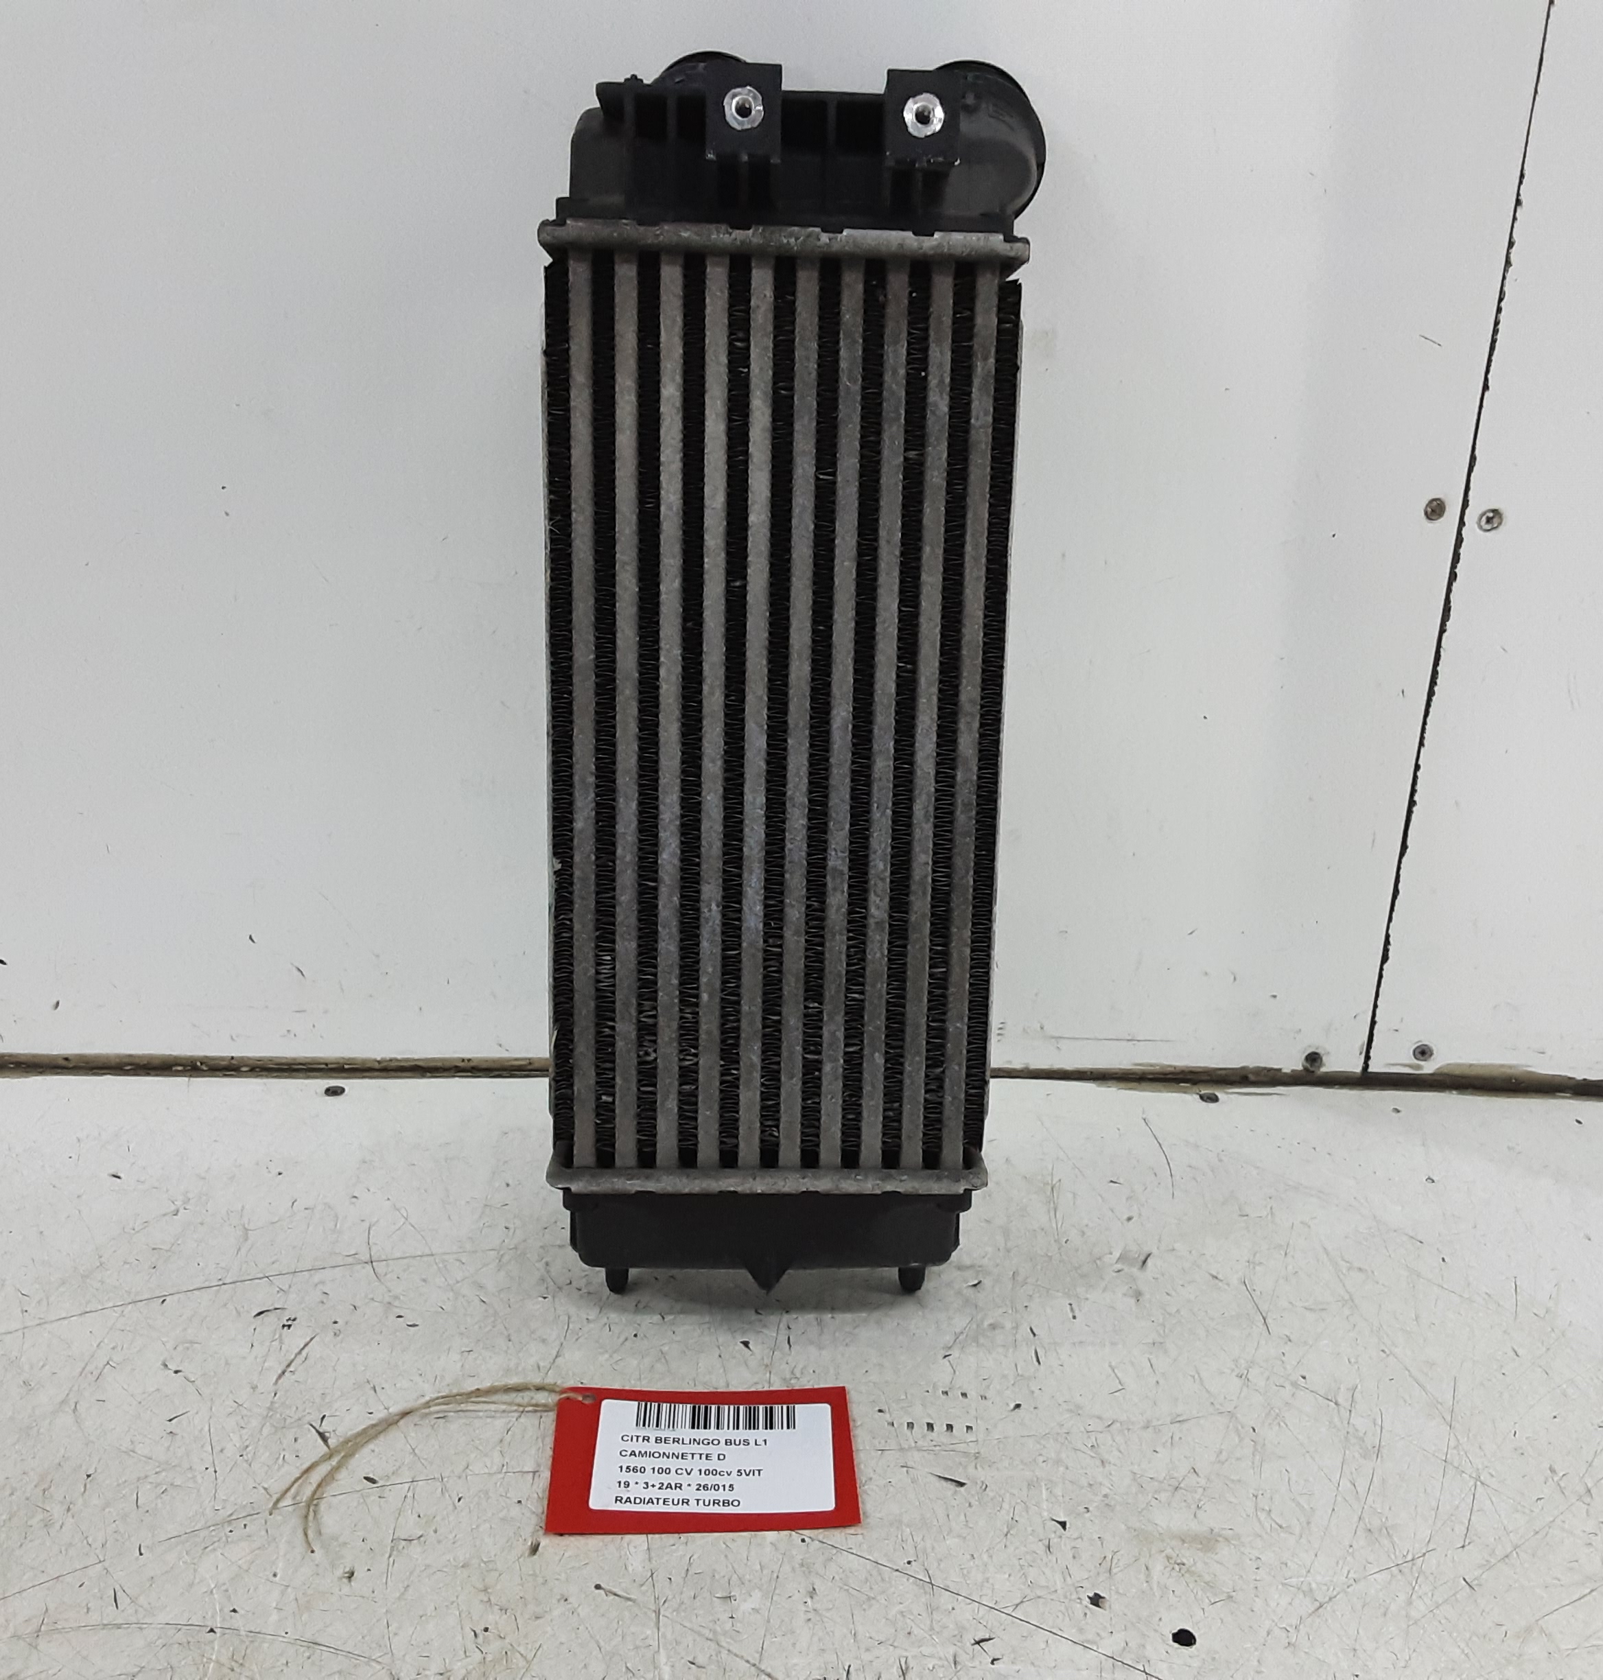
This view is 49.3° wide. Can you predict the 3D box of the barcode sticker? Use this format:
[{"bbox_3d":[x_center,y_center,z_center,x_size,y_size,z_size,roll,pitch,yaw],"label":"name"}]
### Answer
[{"bbox_3d":[-0.033,0.205,0.585,0.101,0.004,0.062,1,27,-3],"label":"barcode sticker"}]

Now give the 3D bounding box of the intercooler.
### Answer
[{"bbox_3d":[-0.001,-0.050,0.628,0.175,0.447,0.090,1,12,-3],"label":"intercooler"}]

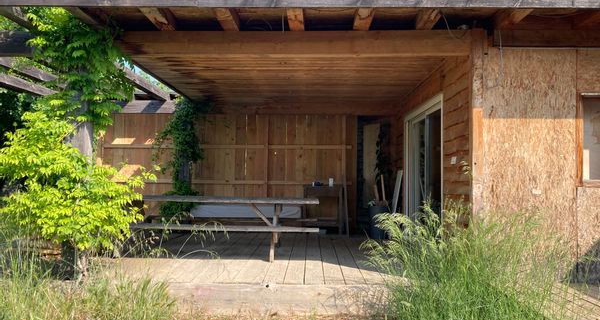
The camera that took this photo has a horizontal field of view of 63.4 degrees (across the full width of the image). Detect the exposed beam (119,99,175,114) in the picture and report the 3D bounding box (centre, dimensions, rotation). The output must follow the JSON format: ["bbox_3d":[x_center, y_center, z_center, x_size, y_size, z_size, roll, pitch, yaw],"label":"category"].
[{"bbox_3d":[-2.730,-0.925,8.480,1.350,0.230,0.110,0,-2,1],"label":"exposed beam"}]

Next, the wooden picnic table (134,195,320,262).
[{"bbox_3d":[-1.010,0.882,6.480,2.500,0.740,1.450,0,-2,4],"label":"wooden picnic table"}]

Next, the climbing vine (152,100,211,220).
[{"bbox_3d":[-2.010,0.010,8.330,1.020,2.150,0.600,0,-2,1],"label":"climbing vine"}]

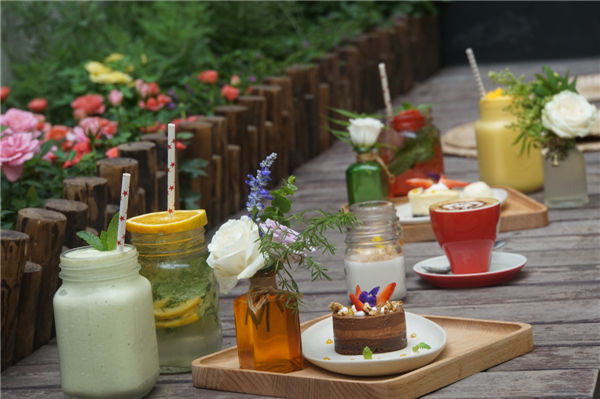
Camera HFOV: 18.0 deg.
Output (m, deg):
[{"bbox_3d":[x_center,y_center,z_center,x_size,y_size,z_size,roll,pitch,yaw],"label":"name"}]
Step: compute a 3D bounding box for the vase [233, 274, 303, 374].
[{"bbox_3d":[-0.030,0.110,1.747,0.058,0.090,0.056,-5,9,0],"label":"vase"}]

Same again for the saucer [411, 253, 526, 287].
[{"bbox_3d":[0.189,0.081,2.104,0.126,0.020,0.126,-5,9,1],"label":"saucer"}]

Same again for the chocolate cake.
[{"bbox_3d":[0.065,0.118,1.768,0.069,0.041,0.069,-5,9,0],"label":"chocolate cake"}]

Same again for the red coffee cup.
[{"bbox_3d":[0.188,0.045,2.104,0.079,0.080,0.091,-2,9,20],"label":"red coffee cup"}]

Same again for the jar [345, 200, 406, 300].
[{"bbox_3d":[0.081,0.056,2.069,0.067,0.099,0.067,-5,9,1],"label":"jar"}]

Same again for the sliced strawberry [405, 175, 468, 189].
[{"bbox_3d":[0.195,-0.025,2.700,0.090,0.019,0.030,-5,9,0],"label":"sliced strawberry"}]

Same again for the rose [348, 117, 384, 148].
[{"bbox_3d":[0.091,-0.089,2.597,0.048,0.036,0.048,-5,9,0],"label":"rose"}]

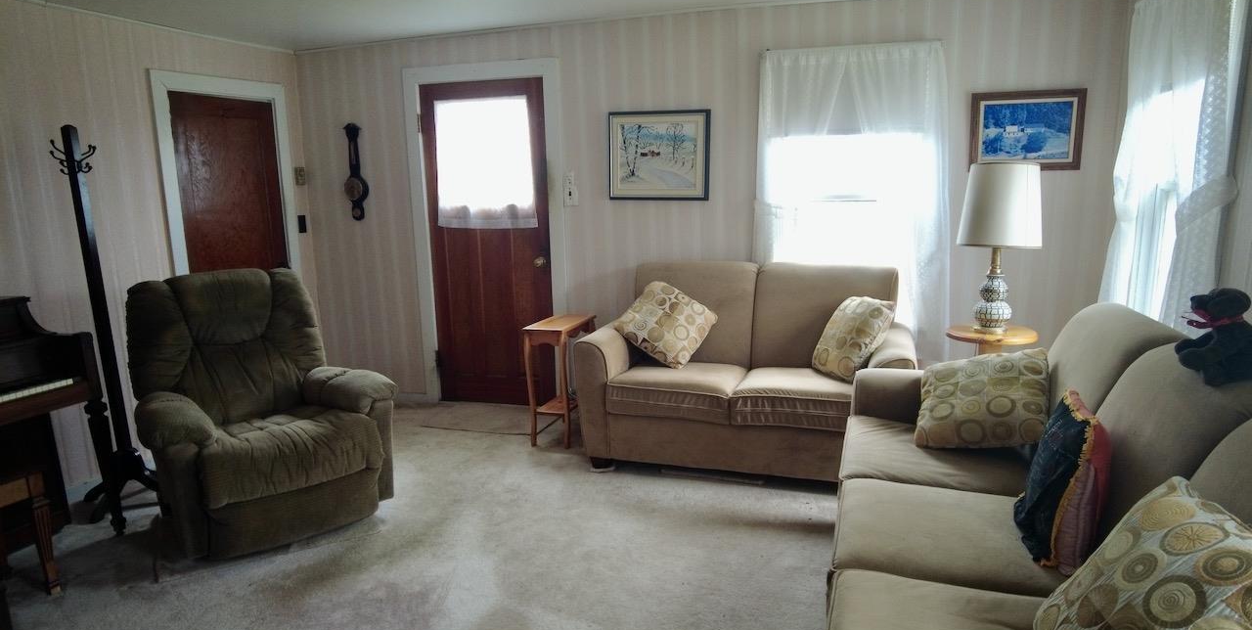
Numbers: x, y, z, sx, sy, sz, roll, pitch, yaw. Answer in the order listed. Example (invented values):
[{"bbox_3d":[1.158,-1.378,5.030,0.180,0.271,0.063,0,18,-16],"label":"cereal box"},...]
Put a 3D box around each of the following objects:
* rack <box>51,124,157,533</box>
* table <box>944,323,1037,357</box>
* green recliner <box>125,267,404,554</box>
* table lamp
[{"bbox_3d":[-2.260,0.056,3.136,0.402,1.686,0.402,-8,13,-33],"label":"rack"},{"bbox_3d":[1.753,0.429,3.521,0.402,0.676,0.402,3,12,19],"label":"table"},{"bbox_3d":[-1.644,0.350,3.277,0.883,1.037,0.905,-10,14,-38],"label":"green recliner"},{"bbox_3d":[1.735,-0.297,3.374,0.353,0.807,0.353,3,12,19],"label":"table lamp"}]

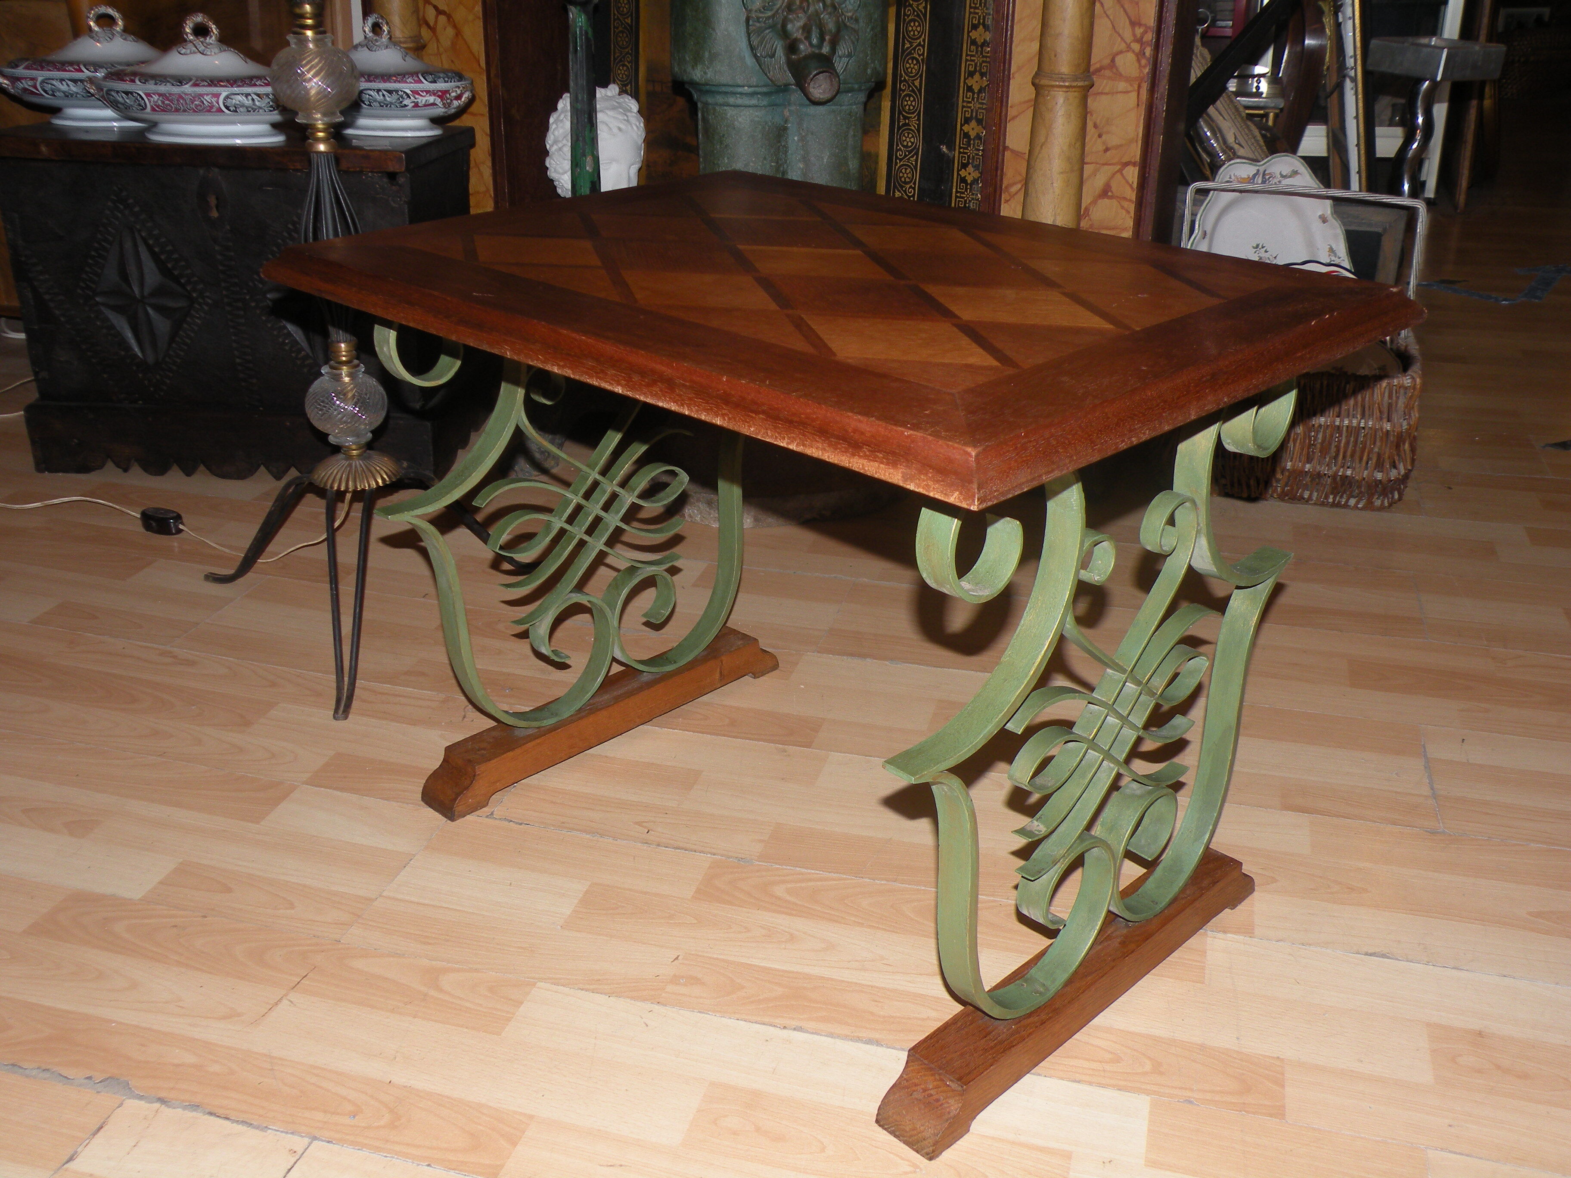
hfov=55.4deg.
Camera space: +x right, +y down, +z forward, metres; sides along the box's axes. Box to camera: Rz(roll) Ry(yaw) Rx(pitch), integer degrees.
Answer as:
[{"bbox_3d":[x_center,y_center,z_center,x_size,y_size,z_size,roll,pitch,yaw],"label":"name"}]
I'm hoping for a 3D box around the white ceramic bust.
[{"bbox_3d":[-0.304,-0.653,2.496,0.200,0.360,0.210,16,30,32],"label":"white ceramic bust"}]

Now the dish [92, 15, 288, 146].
[{"bbox_3d":[-0.764,-0.675,1.975,0.325,0.157,0.195,1,25,2],"label":"dish"}]

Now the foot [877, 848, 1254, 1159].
[{"bbox_3d":[0.224,0.285,1.112,0.411,0.044,0.048,-23,33,-40],"label":"foot"}]

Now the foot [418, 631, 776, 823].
[{"bbox_3d":[-0.168,0.120,1.472,0.411,0.044,0.048,-23,33,-40],"label":"foot"}]

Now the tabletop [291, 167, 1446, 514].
[{"bbox_3d":[0.018,-0.226,1.093,0.490,0.025,0.703,-23,33,-40],"label":"tabletop"}]

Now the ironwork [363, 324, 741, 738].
[{"bbox_3d":[-0.177,-0.095,1.364,0.425,0.438,0.026,-23,33,-40],"label":"ironwork"}]

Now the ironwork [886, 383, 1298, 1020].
[{"bbox_3d":[0.216,0.070,1.004,0.425,0.438,0.026,-23,33,-40],"label":"ironwork"}]

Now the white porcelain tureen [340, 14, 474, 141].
[{"bbox_3d":[-0.539,-0.697,2.025,0.305,0.151,0.195,12,28,25],"label":"white porcelain tureen"}]

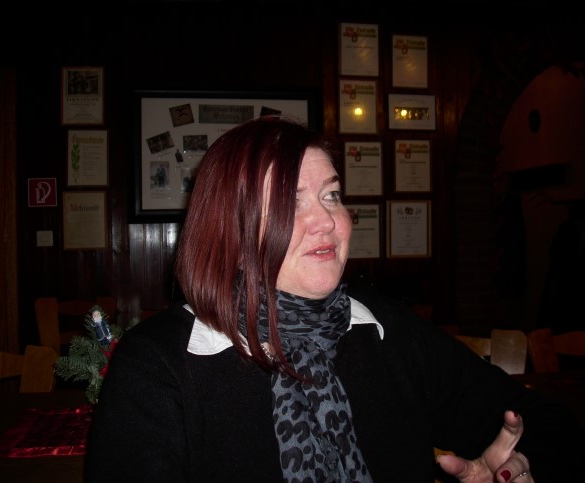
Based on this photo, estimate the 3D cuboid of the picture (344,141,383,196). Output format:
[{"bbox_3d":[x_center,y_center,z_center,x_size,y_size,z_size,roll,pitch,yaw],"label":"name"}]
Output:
[{"bbox_3d":[0.397,-0.403,3.206,0.225,0.308,0.020,-1,0,-6],"label":"picture"}]

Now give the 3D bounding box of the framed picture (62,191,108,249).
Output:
[{"bbox_3d":[-1.103,-0.114,3.064,0.240,0.322,0.020,-1,-1,-6],"label":"framed picture"}]

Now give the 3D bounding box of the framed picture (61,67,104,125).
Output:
[{"bbox_3d":[-1.114,-0.775,3.070,0.240,0.325,0.020,-1,-1,-6],"label":"framed picture"}]

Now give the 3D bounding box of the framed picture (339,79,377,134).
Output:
[{"bbox_3d":[0.366,-0.750,3.216,0.230,0.317,0.020,-1,-1,-6],"label":"framed picture"}]

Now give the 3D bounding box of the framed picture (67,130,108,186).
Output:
[{"bbox_3d":[-1.088,-0.444,3.069,0.232,0.318,0.020,-1,-1,-6],"label":"framed picture"}]

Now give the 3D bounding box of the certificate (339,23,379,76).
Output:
[{"bbox_3d":[0.373,-1.064,3.206,0.234,0.304,0.020,-1,0,-6],"label":"certificate"}]

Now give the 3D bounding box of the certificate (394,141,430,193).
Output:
[{"bbox_3d":[0.676,-0.424,3.243,0.222,0.310,0.020,-1,-1,-6],"label":"certificate"}]

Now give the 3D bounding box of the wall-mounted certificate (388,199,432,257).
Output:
[{"bbox_3d":[0.654,-0.067,3.231,0.263,0.326,0.020,-1,0,-6],"label":"wall-mounted certificate"}]

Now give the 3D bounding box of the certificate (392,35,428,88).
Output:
[{"bbox_3d":[0.661,-1.008,3.236,0.217,0.311,0.020,-1,0,-6],"label":"certificate"}]

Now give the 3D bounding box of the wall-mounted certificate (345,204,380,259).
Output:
[{"bbox_3d":[0.383,-0.056,3.209,0.225,0.317,0.020,-1,-1,-6],"label":"wall-mounted certificate"}]

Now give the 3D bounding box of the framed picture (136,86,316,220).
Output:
[{"bbox_3d":[-0.364,-0.465,3.126,1.003,0.727,0.030,-1,0,-6],"label":"framed picture"}]

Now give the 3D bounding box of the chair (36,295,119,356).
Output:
[{"bbox_3d":[-1.055,0.695,2.640,0.430,0.870,0.480,-1,0,-7],"label":"chair"}]

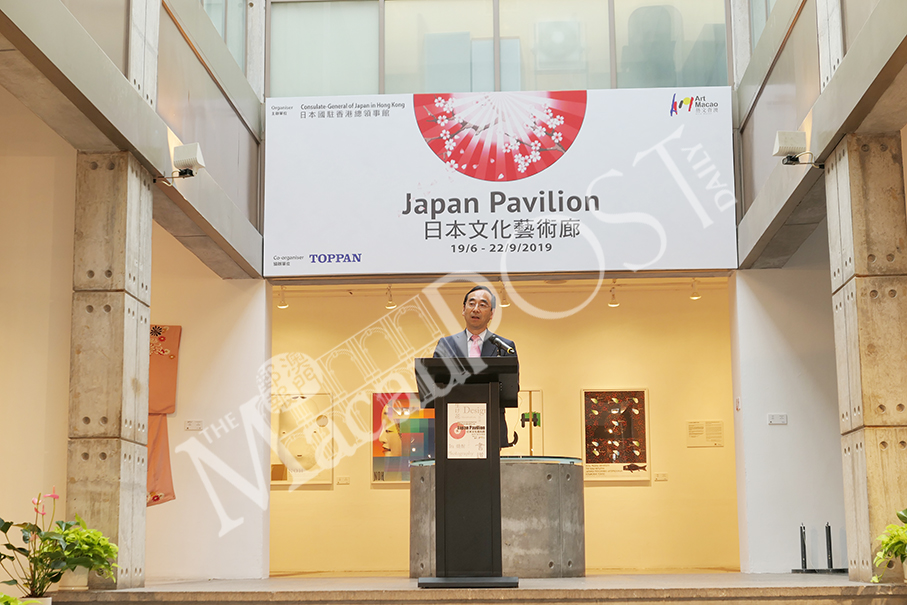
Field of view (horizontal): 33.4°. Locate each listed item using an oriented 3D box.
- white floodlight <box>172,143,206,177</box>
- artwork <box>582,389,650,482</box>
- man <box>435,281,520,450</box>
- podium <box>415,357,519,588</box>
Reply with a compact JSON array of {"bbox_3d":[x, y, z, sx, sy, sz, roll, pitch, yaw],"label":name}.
[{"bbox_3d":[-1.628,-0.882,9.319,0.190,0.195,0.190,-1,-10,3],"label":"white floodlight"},{"bbox_3d":[1.884,1.538,17.509,0.775,1.070,0.040,-1,-9,3],"label":"artwork"},{"bbox_3d":[0.133,0.744,8.600,0.500,1.700,0.360,-1,-10,3],"label":"man"},{"bbox_3d":[0.087,0.922,8.146,0.550,1.200,0.460,-1,-10,3],"label":"podium"}]

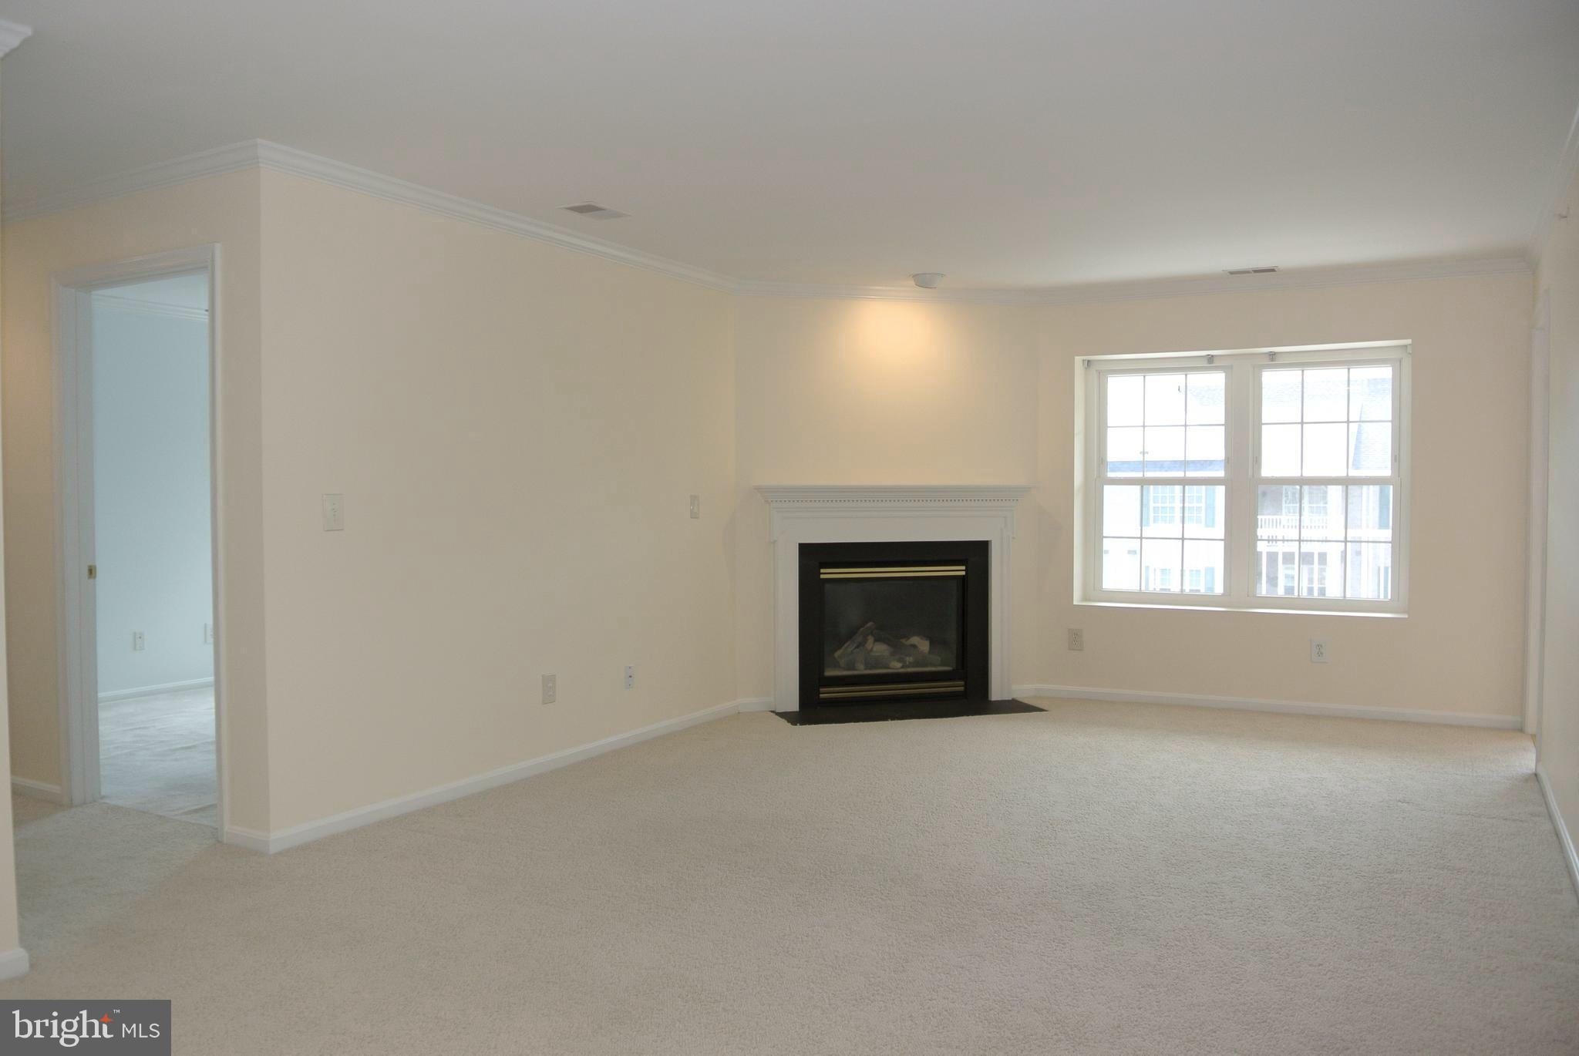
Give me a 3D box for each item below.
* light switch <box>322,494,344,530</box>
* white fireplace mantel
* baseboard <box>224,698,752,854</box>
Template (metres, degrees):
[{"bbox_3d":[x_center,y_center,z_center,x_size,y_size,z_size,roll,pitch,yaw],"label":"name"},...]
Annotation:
[{"bbox_3d":[-1.631,-0.055,4.257,0.012,0.128,0.087,0,2,29],"label":"light switch"},{"bbox_3d":[0.608,0.393,6.735,1.598,1.264,0.186,-1,2,-14],"label":"white fireplace mantel"},{"bbox_3d":[-1.116,1.035,5.419,0.289,0.073,3.072,0,2,29],"label":"baseboard"}]

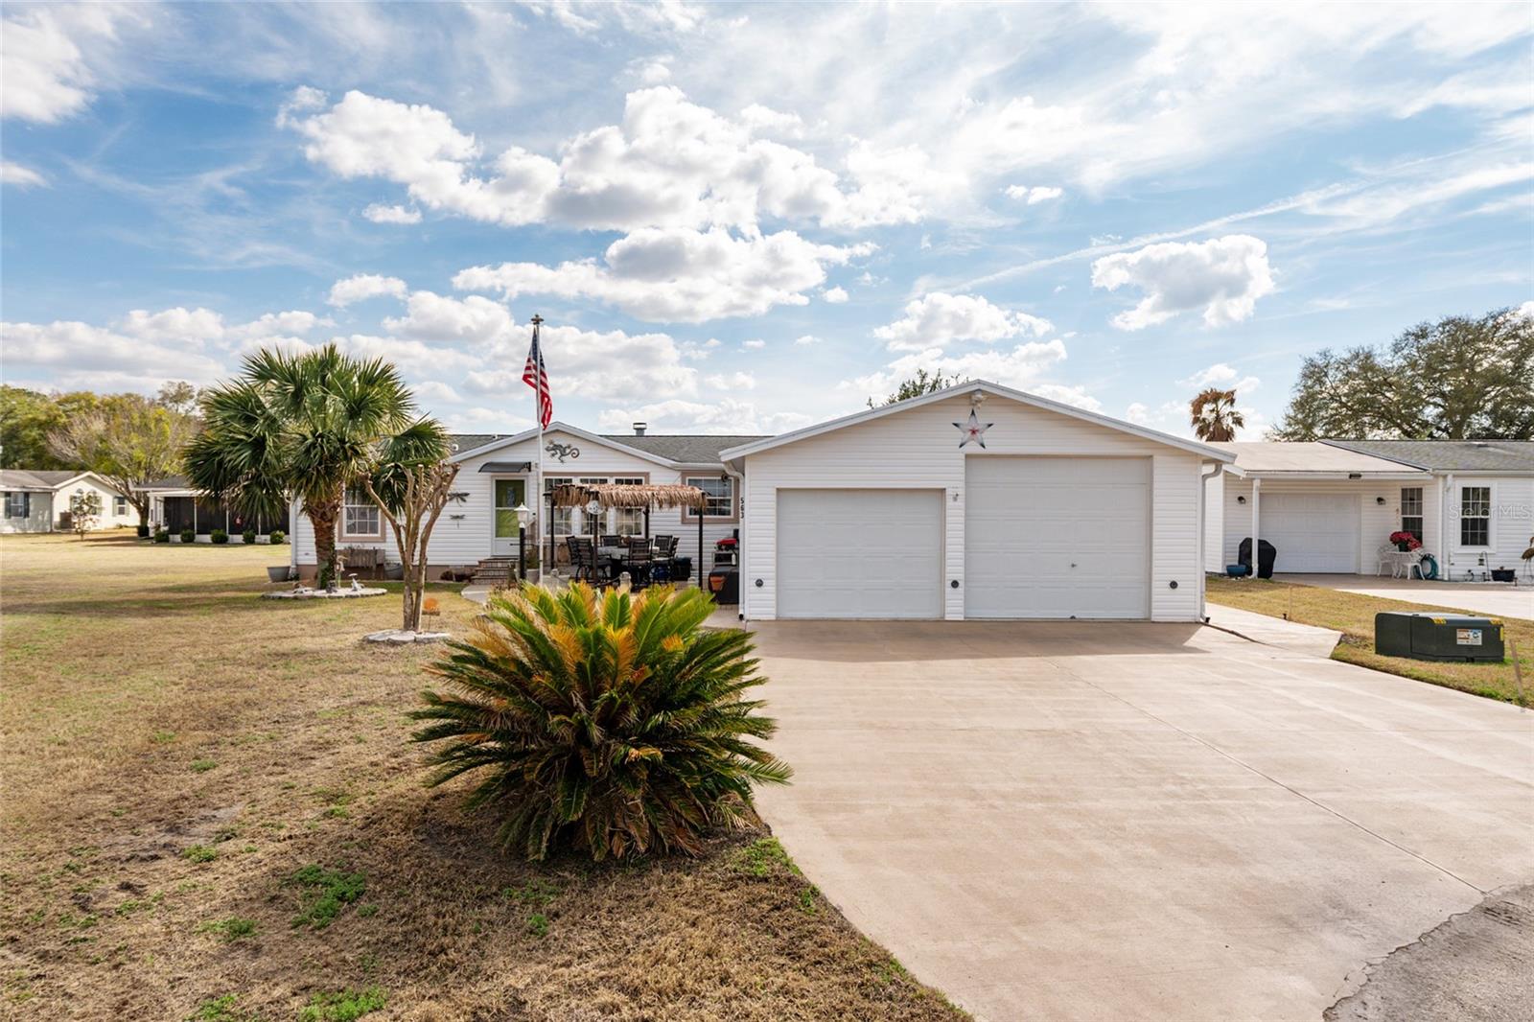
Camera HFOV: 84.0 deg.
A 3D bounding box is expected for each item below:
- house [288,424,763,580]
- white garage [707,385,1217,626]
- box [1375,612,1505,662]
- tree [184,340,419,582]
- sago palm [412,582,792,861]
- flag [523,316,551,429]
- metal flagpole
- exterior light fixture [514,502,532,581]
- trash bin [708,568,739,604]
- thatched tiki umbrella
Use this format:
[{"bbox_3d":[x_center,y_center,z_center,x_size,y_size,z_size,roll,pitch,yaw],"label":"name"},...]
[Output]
[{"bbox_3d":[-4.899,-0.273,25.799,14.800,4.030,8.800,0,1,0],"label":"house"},{"bbox_3d":[3.331,-0.178,17.599,8.130,3.870,8.200,0,1,0],"label":"white garage"},{"bbox_3d":[8.654,1.595,11.017,0.840,0.540,0.970,0,1,0],"label":"box"},{"bbox_3d":[-10.347,-1.013,19.191,5.500,5.550,5.000,0,1,0],"label":"tree"},{"bbox_3d":[-1.074,1.187,5.633,2.450,1.420,2.350,0,1,0],"label":"sago palm"},{"bbox_3d":[-4.650,-2.819,17.372,0.580,2.200,0.320,0,1,0],"label":"flag"},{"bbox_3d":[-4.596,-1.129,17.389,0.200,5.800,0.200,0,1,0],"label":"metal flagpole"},{"bbox_3d":[-4.723,0.816,16.410,0.300,1.930,0.300,0,1,0],"label":"exterior light fixture"},{"bbox_3d":[-0.755,1.426,16.366,0.640,0.660,0.620,0,1,0],"label":"trash bin"},{"bbox_3d":[-3.102,0.584,18.607,2.650,2.300,2.650,0,1,-35],"label":"thatched tiki umbrella"}]

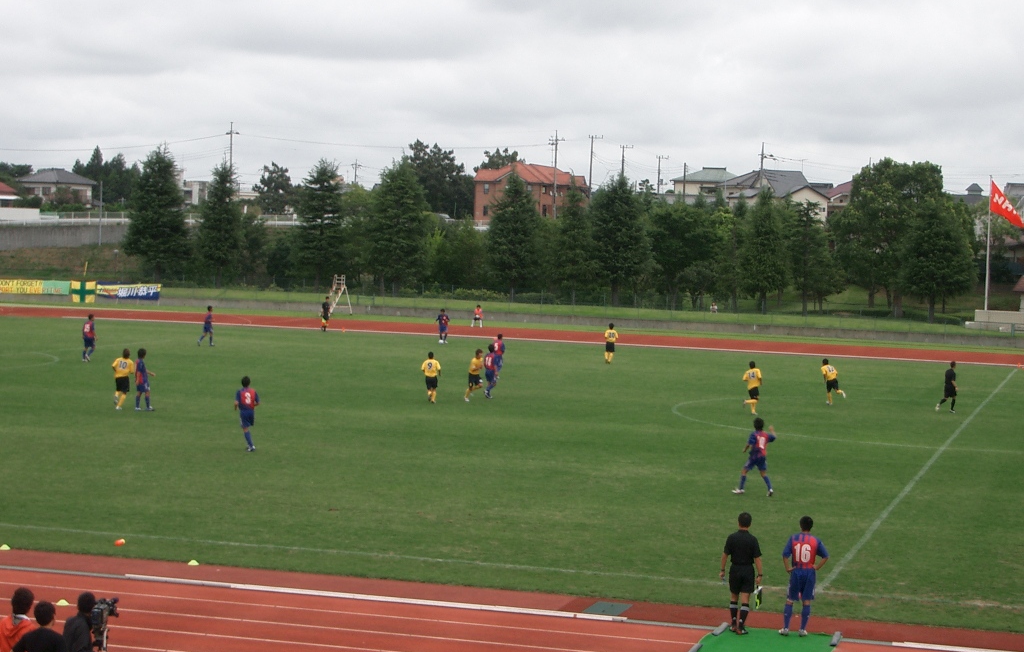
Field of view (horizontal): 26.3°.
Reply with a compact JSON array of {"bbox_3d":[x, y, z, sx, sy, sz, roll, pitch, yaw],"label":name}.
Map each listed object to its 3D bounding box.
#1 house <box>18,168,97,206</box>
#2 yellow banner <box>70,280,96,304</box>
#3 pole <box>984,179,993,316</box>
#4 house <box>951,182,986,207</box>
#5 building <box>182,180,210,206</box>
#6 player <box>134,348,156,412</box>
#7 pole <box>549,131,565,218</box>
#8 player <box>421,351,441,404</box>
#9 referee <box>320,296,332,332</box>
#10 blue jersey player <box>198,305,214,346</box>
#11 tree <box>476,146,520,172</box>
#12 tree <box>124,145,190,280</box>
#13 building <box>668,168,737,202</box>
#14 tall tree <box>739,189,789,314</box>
[{"bbox_3d":[-59.135,-17.902,285.000,6.600,5.100,8.900,4,3,36],"label":"house"},{"bbox_3d":[-25.827,-2.038,132.000,1.680,1.370,0.060,3,3,15],"label":"yellow banner"},{"bbox_3d":[27.405,-4.691,126.000,0.150,7.828,0.150,2,3,0],"label":"pole"},{"bbox_3d":[52.136,-11.935,250.000,9.500,8.600,8.000,3,3,9],"label":"house"},{"bbox_3d":[-37.185,-14.438,258.000,5.000,6.000,6.000,2,3,-6],"label":"building"},{"bbox_3d":[-10.331,1.500,61.704,0.480,1.769,0.520,1,3,-26],"label":"player"},{"bbox_3d":[4.981,-16.285,245.000,1.750,11.200,0.600,2,3,0],"label":"pole"},{"bbox_3d":[-2.515,1.603,67.800,0.580,1.600,0.500,2,2,-1],"label":"player"},{"bbox_3d":[-9.399,-0.618,110.960,0.586,1.726,0.455,2,3,-6],"label":"referee"},{"bbox_3d":[-13.143,-0.008,94.527,0.727,1.730,0.505,2,3,-6],"label":"blue jersey player"},{"bbox_3d":[-1.888,-18.032,285.000,6.500,10.500,6.500,3,3,15],"label":"tree"},{"bbox_3d":[-23.840,-7.521,147.000,4.600,9.334,4.600,2,3,-9],"label":"tree"},{"bbox_3d":[25.572,-16.039,282.000,10.300,8.500,8.000,2,3,-4],"label":"building"},{"bbox_3d":[15.166,-4.492,132.000,3.200,7.500,3.200,3,3,15],"label":"tall tree"}]

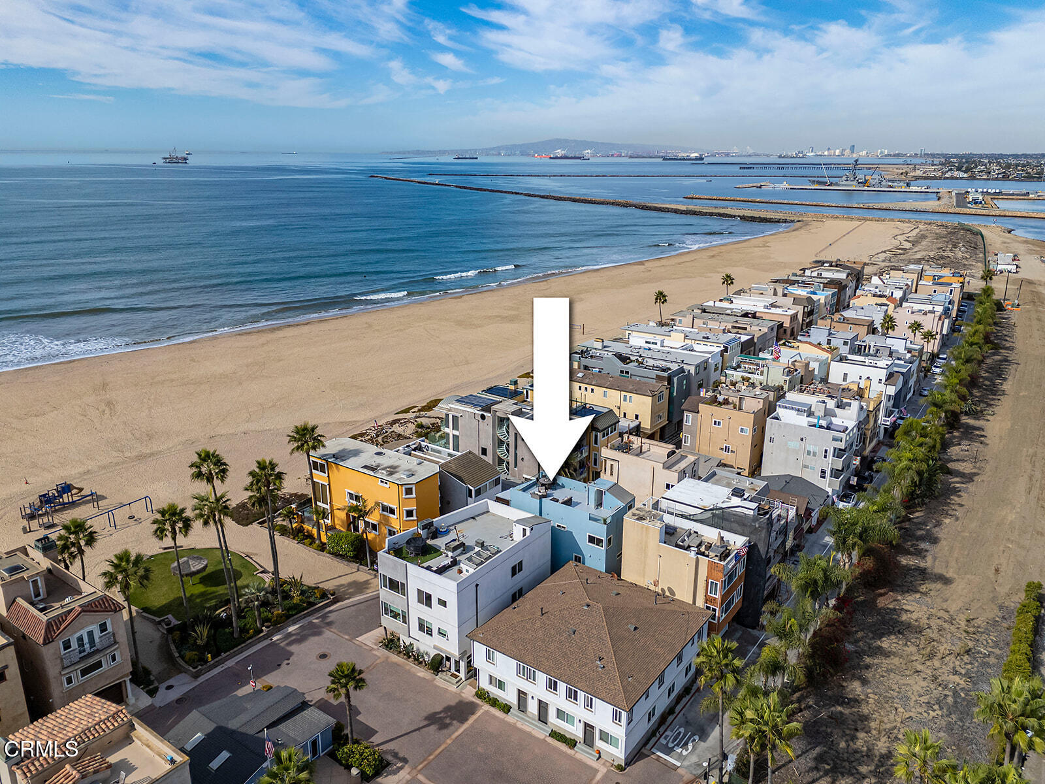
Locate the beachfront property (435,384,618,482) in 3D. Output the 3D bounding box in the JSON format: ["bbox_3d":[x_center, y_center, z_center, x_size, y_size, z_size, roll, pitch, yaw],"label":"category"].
[{"bbox_3d":[1.244,6.142,101.841,22.300,9.300,10.700,13,22,34],"label":"beachfront property"}]

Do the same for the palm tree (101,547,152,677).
[{"bbox_3d":[-34.335,19.737,63.991,4.400,12.714,4.400,0,18,0],"label":"palm tree"}]

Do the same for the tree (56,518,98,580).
[{"bbox_3d":[-41.655,16.557,68.650,3.636,9.507,3.500,-12,22,-33],"label":"tree"}]

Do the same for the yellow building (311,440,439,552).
[{"bbox_3d":[-17.103,11.983,84.335,16.600,8.800,6.800,13,22,34],"label":"yellow building"}]

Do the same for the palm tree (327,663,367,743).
[{"bbox_3d":[-13.658,24.723,57.133,3.300,7.846,3.300,0,18,0],"label":"palm tree"}]

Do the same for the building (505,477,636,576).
[{"bbox_3d":[4.863,14.513,73.931,11.400,10.700,6.200,13,22,34],"label":"building"}]

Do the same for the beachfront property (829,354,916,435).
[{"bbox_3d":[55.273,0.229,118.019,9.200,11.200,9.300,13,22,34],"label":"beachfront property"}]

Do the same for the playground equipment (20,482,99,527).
[{"bbox_3d":[-60.083,14.493,93.834,5.900,3.300,8.200,14,23,35],"label":"playground equipment"}]

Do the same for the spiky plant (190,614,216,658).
[{"bbox_3d":[-30.318,23.146,68.817,2.300,2.700,2.300,14,23,35],"label":"spiky plant"}]

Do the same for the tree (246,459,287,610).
[{"bbox_3d":[-25.319,15.042,73.591,3.799,16.485,3.799,12,21,34],"label":"tree"}]

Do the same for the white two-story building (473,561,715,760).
[{"bbox_3d":[6.474,22.250,65.460,15.700,7.500,15.900,14,23,35],"label":"white two-story building"}]

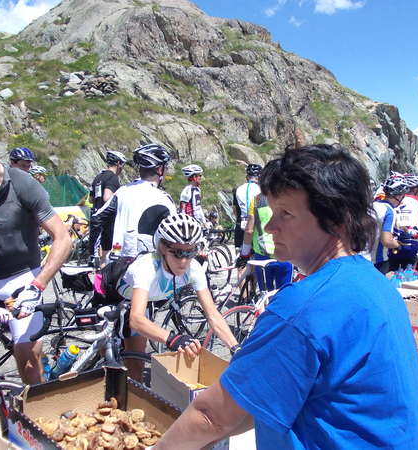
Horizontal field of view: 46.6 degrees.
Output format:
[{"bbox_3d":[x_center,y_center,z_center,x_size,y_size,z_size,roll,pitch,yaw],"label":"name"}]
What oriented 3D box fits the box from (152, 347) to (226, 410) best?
[{"bbox_3d":[-0.056,0.624,1.802,0.206,0.200,0.332,-1,7,-29],"label":"box"}]

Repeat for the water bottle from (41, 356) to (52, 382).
[{"bbox_3d":[-0.958,0.866,2.870,0.074,0.210,0.074,-14,3,9],"label":"water bottle"}]

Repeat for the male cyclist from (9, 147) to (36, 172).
[{"bbox_3d":[-1.973,0.119,5.148,0.400,1.830,0.500,6,7,30],"label":"male cyclist"}]

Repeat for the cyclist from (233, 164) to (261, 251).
[{"bbox_3d":[0.472,0.094,6.343,0.520,1.800,0.420,4,6,14],"label":"cyclist"}]

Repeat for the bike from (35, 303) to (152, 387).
[{"bbox_3d":[-0.893,0.820,2.812,1.670,1.000,0.430,3,6,8],"label":"bike"}]

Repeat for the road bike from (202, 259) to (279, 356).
[{"bbox_3d":[0.686,0.757,3.931,1.670,1.000,0.440,-1,7,-28],"label":"road bike"}]

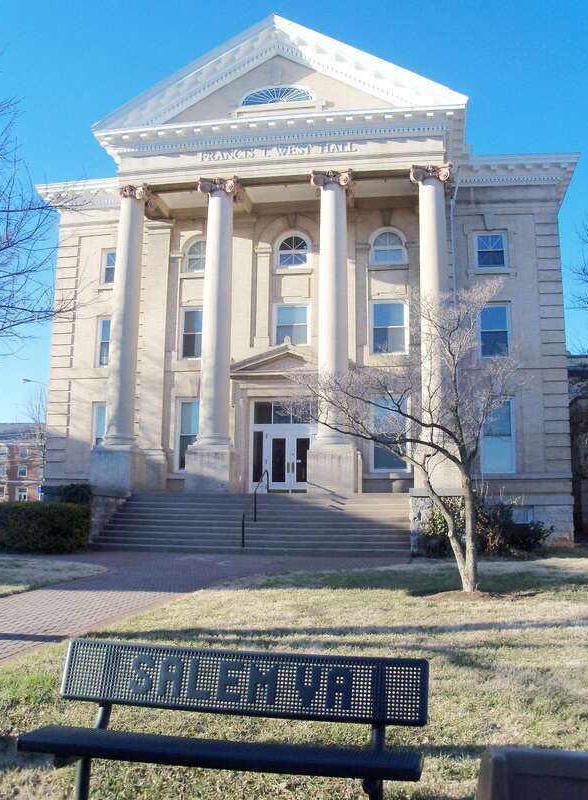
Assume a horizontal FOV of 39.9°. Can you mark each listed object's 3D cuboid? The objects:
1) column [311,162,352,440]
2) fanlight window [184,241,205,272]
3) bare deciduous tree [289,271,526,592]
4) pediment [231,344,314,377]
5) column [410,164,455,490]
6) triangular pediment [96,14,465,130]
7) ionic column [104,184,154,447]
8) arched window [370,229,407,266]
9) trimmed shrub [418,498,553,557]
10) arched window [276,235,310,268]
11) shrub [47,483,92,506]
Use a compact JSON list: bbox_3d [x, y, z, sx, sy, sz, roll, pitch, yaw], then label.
[{"bbox_3d":[1.278,-2.919,25.923,1.300,8.948,1.300,-1,-9,9],"label":"column"},{"bbox_3d":[-3.198,-5.010,28.237,1.220,1.220,0.200,-1,-10,9],"label":"fanlight window"},{"bbox_3d":[1.851,0.526,13.531,3.818,5.170,3.400,1,-10,0],"label":"bare deciduous tree"},{"bbox_3d":[-0.043,-1.377,28.621,4.334,1.191,0.700,-1,-9,9],"label":"pediment"},{"bbox_3d":[4.061,-2.047,23.280,1.270,9.570,1.270,-1,-10,9],"label":"column"},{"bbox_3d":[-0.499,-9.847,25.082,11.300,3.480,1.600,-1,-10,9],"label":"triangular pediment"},{"bbox_3d":[-5.170,-2.514,24.852,1.120,8.310,1.120,-1,-10,9],"label":"ionic column"},{"bbox_3d":[3.401,-5.490,29.057,1.339,1.443,0.250,-1,-9,9],"label":"arched window"},{"bbox_3d":[5.109,3.429,21.689,3.399,1.459,2.000,-1,-9,9],"label":"trimmed shrub"},{"bbox_3d":[-0.009,-5.083,27.733,1.200,1.220,0.200,-1,-10,9],"label":"arched window"},{"bbox_3d":[-7.237,3.581,25.809,1.635,1.827,1.400,-1,-9,9],"label":"shrub"}]

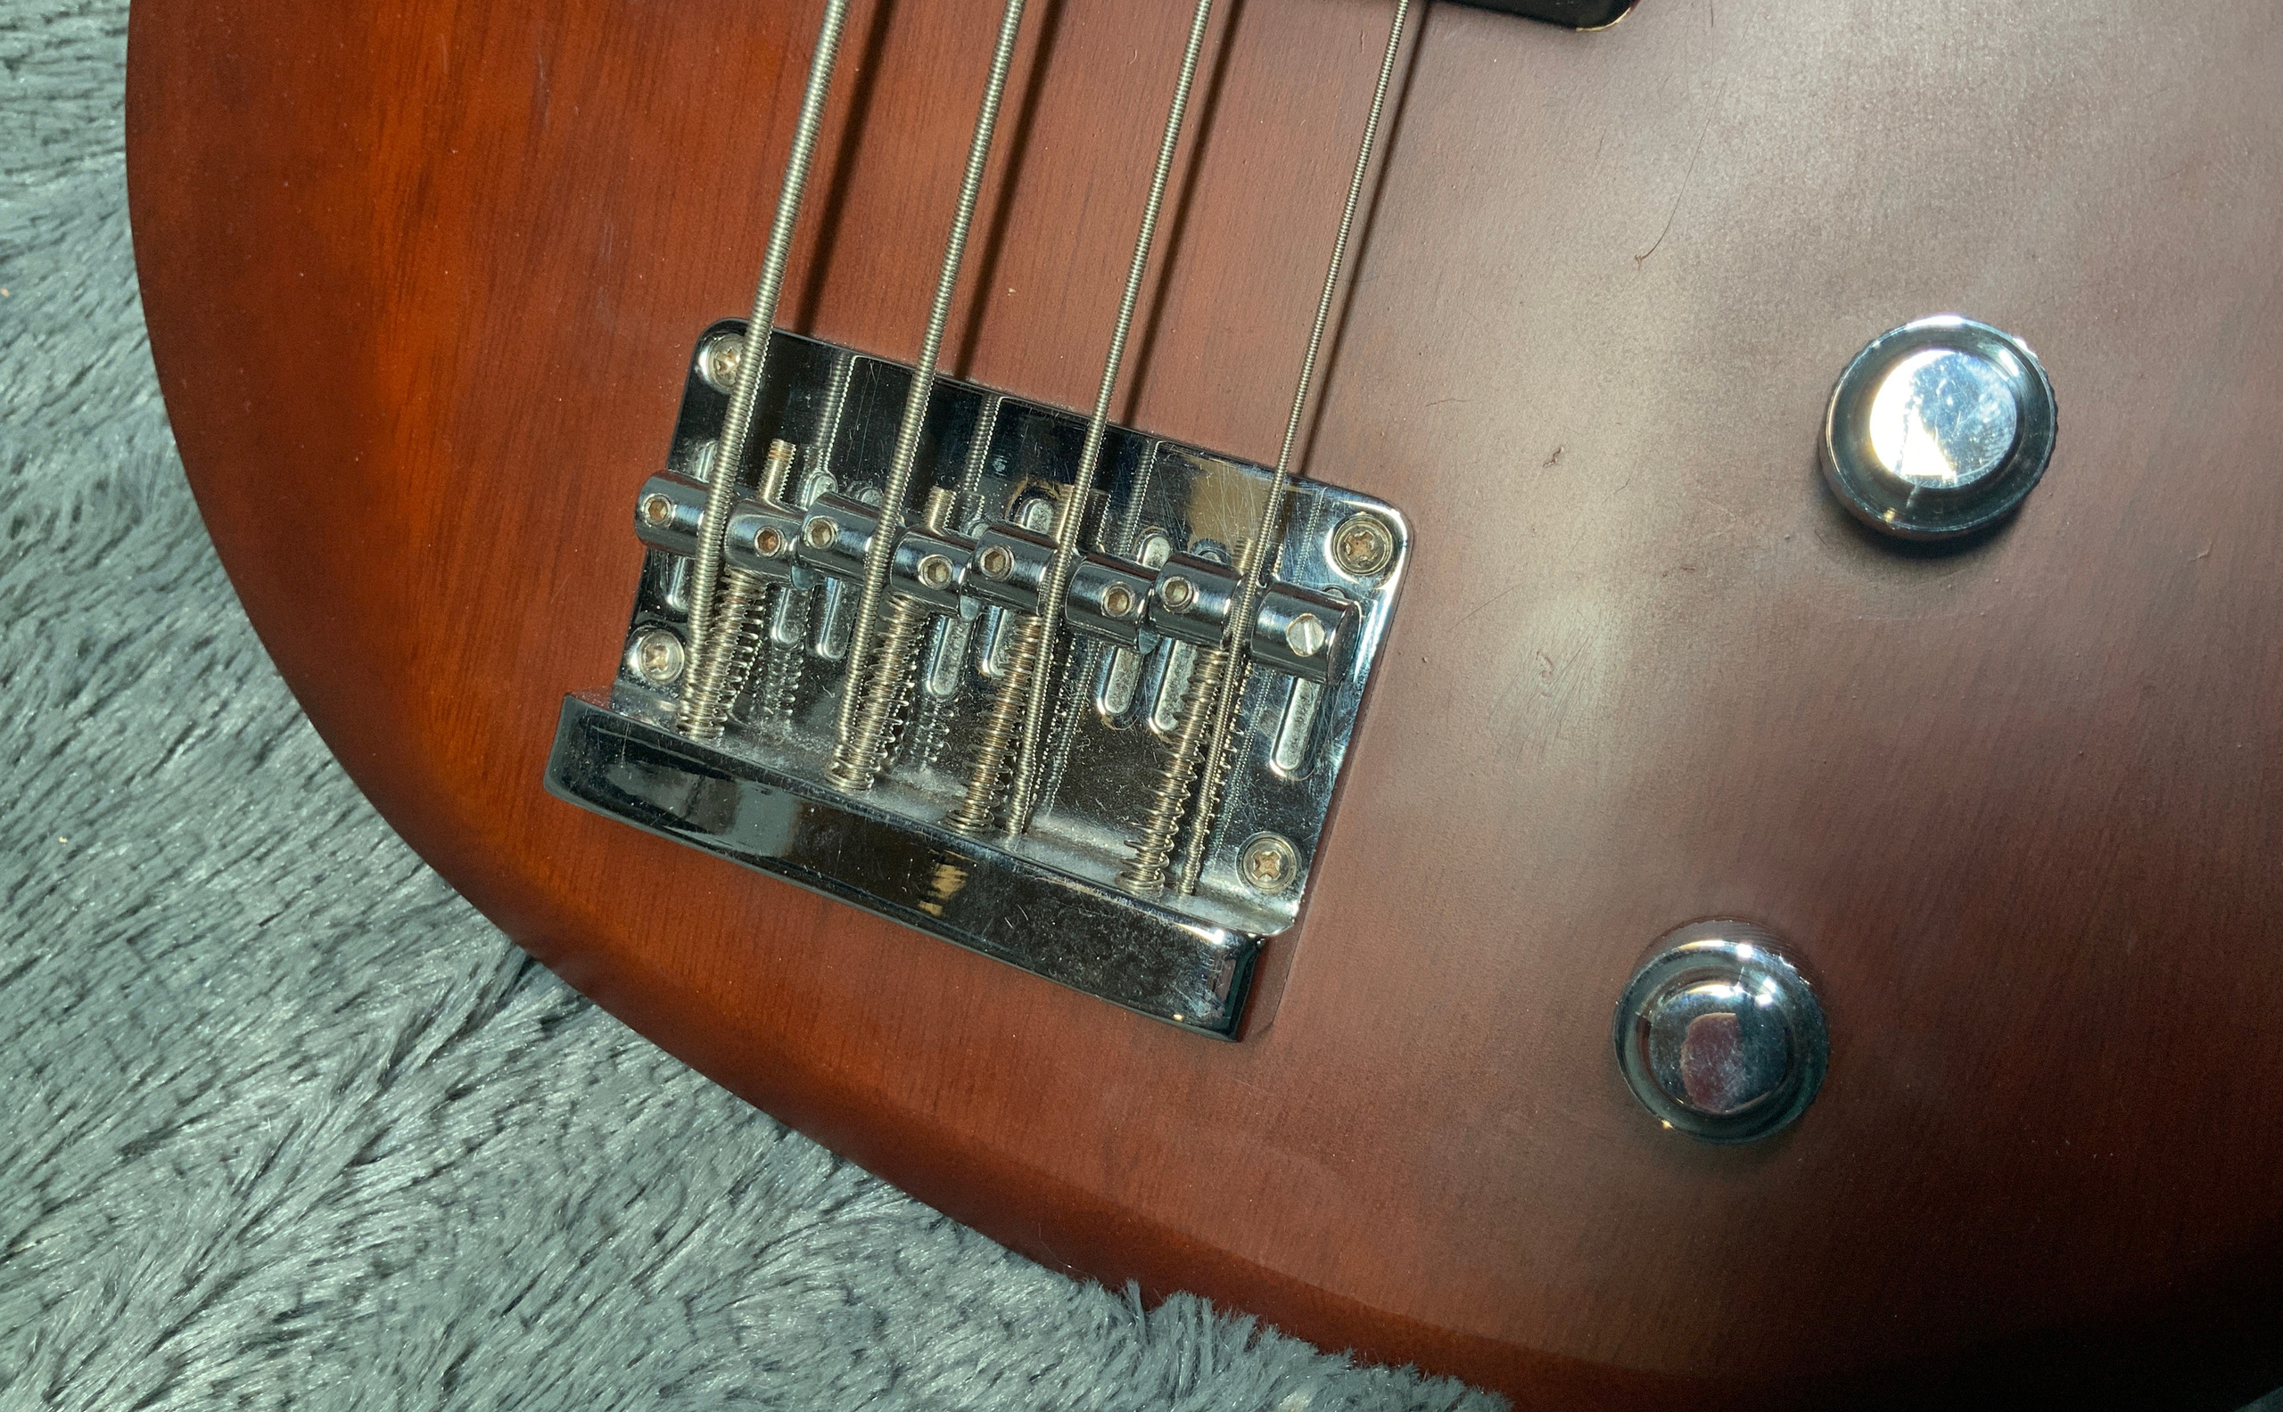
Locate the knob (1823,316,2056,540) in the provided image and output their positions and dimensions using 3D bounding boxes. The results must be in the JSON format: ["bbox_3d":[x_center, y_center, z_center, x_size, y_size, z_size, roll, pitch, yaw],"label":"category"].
[{"bbox_3d":[0.068,-0.024,0.164,0.018,0.017,0.018,1,93,18],"label":"knob"}]

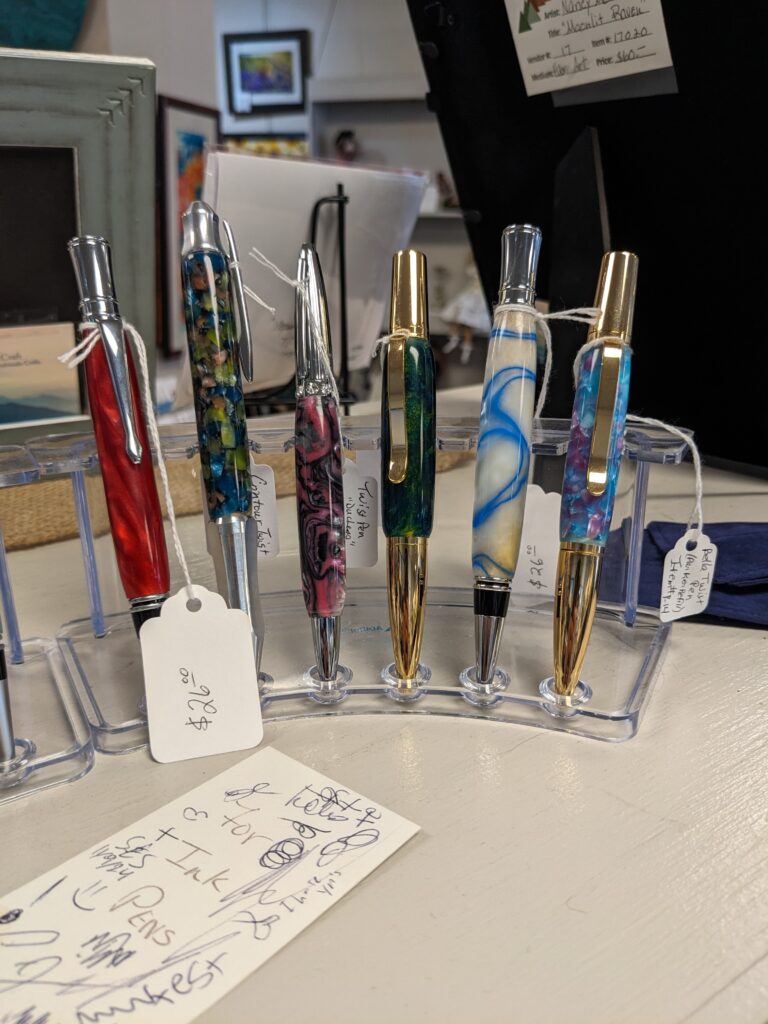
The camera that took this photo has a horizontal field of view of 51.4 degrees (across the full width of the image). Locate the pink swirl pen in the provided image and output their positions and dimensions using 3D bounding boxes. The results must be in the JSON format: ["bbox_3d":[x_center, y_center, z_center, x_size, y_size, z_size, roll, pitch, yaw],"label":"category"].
[{"bbox_3d":[-0.020,-0.014,0.230,0.013,0.128,0.015,-5,-3,37],"label":"pink swirl pen"}]

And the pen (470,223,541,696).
[{"bbox_3d":[0.034,-0.016,0.230,0.015,0.134,0.017,4,-2,7],"label":"pen"}]

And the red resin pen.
[{"bbox_3d":[-0.070,-0.011,0.219,0.015,0.130,0.017,-9,0,-43],"label":"red resin pen"}]

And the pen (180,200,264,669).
[{"bbox_3d":[-0.044,-0.020,0.230,0.018,0.141,0.015,-6,-2,-5],"label":"pen"}]

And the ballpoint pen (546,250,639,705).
[{"bbox_3d":[0.058,-0.010,0.222,0.015,0.126,0.017,7,-1,-1],"label":"ballpoint pen"}]

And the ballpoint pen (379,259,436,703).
[{"bbox_3d":[0.006,-0.012,0.227,0.015,0.127,0.017,-1,-3,25],"label":"ballpoint pen"}]

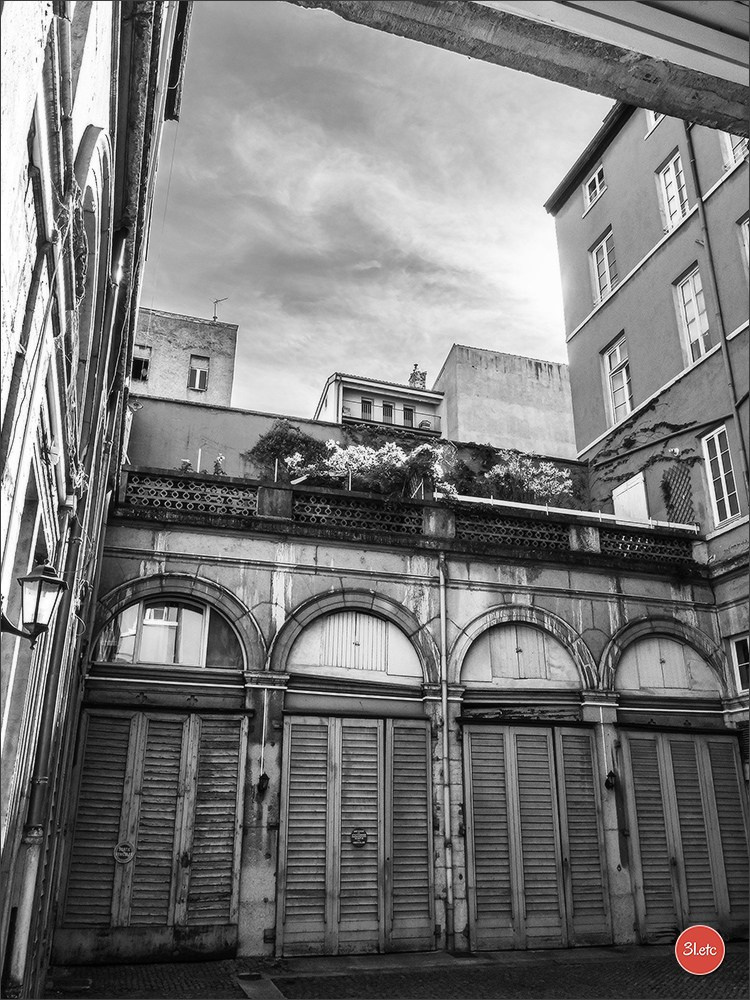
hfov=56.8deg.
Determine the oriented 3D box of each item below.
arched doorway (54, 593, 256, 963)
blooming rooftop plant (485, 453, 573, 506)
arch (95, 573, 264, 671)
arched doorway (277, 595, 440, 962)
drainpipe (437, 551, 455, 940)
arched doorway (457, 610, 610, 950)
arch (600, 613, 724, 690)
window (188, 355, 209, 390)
[{"bbox_3d":[-2.540,3.178,8.530,1.988,4.257,0.350,7,-22,-14],"label":"arched doorway"},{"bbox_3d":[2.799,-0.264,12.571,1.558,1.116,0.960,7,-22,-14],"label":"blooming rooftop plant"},{"bbox_3d":[-2.461,1.565,9.108,2.187,1.186,0.280,7,-22,-14],"label":"arch"},{"bbox_3d":[-0.185,3.446,9.109,2.046,4.285,0.350,7,-22,-14],"label":"arched doorway"},{"bbox_3d":[0.967,3.166,9.405,0.110,5.075,0.130,7,-22,-14],"label":"drainpipe"},{"bbox_3d":[2.222,3.736,9.696,2.052,4.280,0.350,7,-22,-14],"label":"arched doorway"},{"bbox_3d":[4.461,2.383,10.800,2.259,1.165,0.280,7,-22,-14],"label":"arch"},{"bbox_3d":[-7.897,-5.699,30.974,0.802,1.845,0.250,7,-22,-14],"label":"window"}]

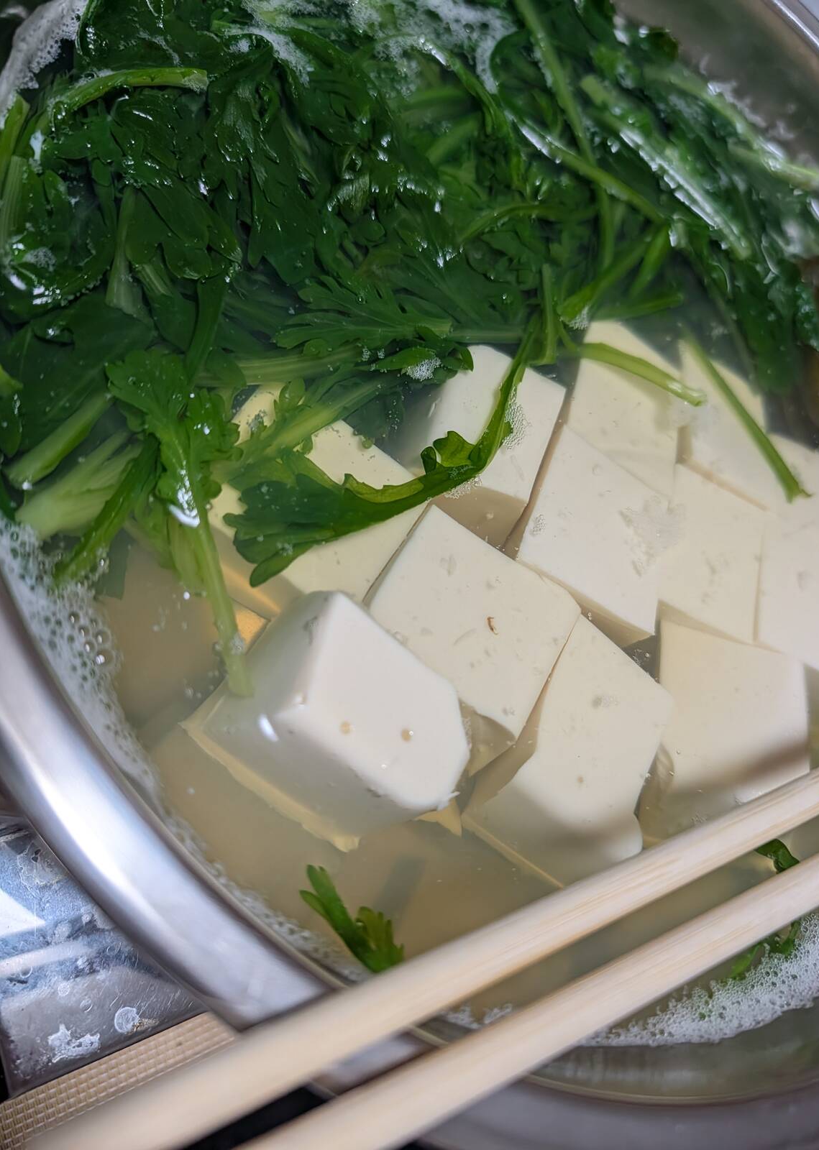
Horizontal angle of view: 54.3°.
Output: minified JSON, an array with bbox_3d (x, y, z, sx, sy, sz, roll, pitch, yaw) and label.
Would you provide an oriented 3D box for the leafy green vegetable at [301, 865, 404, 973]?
[{"bbox_3d":[-0.008,0.053,0.123,0.022,0.006,0.008,50,60,-6],"label":"leafy green vegetable"}]

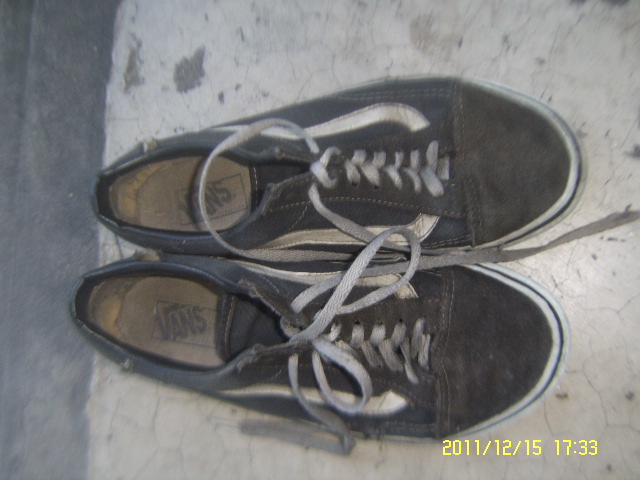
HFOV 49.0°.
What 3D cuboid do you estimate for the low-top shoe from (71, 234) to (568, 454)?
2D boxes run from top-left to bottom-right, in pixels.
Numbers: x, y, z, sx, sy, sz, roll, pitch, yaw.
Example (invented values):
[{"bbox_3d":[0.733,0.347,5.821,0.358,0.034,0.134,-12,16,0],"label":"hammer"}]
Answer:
[{"bbox_3d":[0.001,0.062,0.401,0.290,0.100,0.110,4,89,6],"label":"low-top shoe"}]

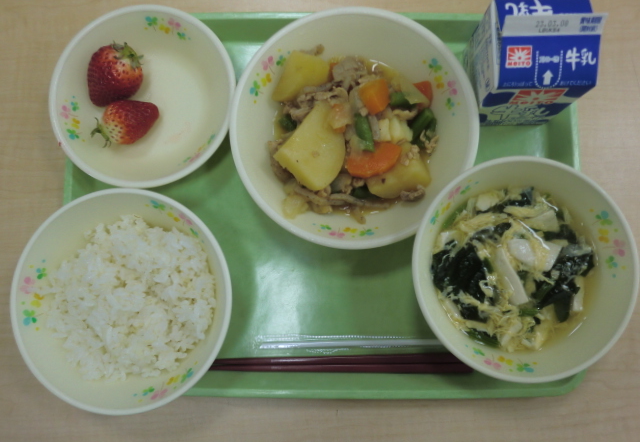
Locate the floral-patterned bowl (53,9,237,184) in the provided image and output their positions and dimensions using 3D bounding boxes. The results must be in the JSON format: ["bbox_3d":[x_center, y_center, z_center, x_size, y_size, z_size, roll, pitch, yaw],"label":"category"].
[{"bbox_3d":[-0.120,-0.084,0.347,0.129,0.042,0.129,0,84,2],"label":"floral-patterned bowl"}]

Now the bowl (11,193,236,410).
[{"bbox_3d":[-0.122,0.051,0.325,0.138,0.059,0.138,-1,84,2],"label":"bowl"}]

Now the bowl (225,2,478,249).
[{"bbox_3d":[0.022,-0.058,0.332,0.157,0.058,0.157,0,84,2],"label":"bowl"}]

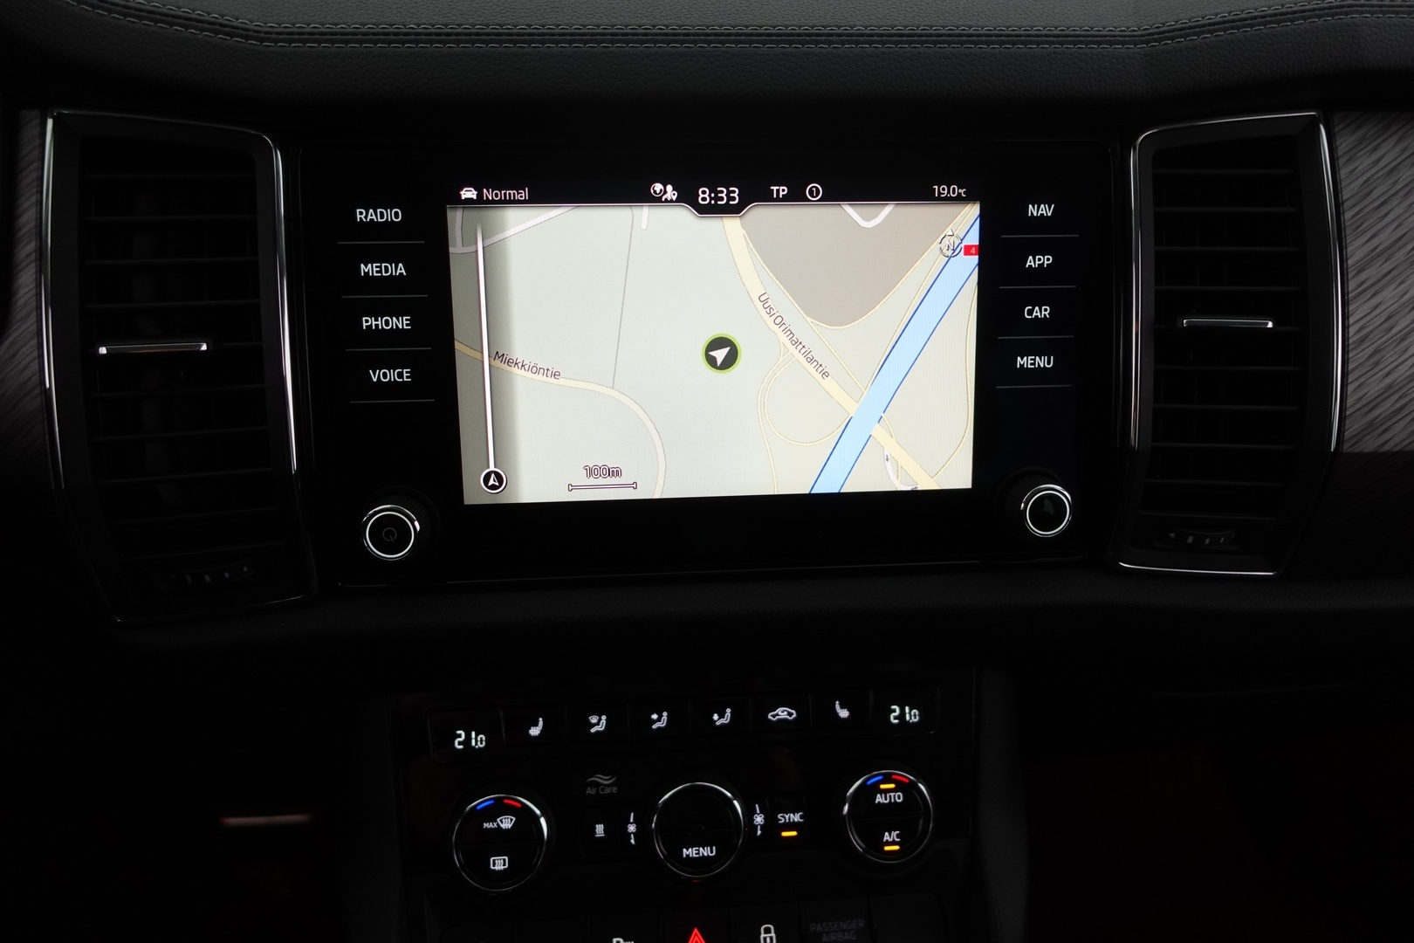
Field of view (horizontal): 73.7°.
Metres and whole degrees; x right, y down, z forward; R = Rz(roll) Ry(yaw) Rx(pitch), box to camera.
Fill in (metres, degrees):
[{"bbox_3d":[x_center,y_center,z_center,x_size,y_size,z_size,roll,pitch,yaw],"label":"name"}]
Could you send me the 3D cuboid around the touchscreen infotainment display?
[{"bbox_3d":[0.005,-0.043,0.317,0.174,0.104,0.010,-2,9,-5],"label":"touchscreen infotainment display"}]

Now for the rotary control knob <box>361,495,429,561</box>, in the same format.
[{"bbox_3d":[-0.101,0.019,0.306,0.020,0.020,0.015,-2,9,-5],"label":"rotary control knob"}]

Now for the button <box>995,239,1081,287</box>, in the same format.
[{"bbox_3d":[0.113,-0.071,0.319,0.028,0.016,0.004,-2,9,-5],"label":"button"}]

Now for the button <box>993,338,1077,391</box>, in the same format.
[{"bbox_3d":[0.113,-0.037,0.324,0.027,0.017,0.004,-2,9,-5],"label":"button"}]

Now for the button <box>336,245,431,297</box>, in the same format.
[{"bbox_3d":[-0.103,-0.064,0.301,0.028,0.016,0.004,-2,9,-5],"label":"button"}]

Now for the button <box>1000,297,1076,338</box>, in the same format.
[{"bbox_3d":[0.113,-0.054,0.322,0.027,0.016,0.004,-2,9,-5],"label":"button"}]

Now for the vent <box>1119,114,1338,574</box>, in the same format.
[{"bbox_3d":[0.176,-0.042,0.332,0.075,0.156,0.030,-2,9,-5],"label":"vent"}]

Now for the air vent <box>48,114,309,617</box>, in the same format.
[{"bbox_3d":[-0.165,-0.031,0.303,0.074,0.156,0.030,-2,9,-5],"label":"air vent"}]

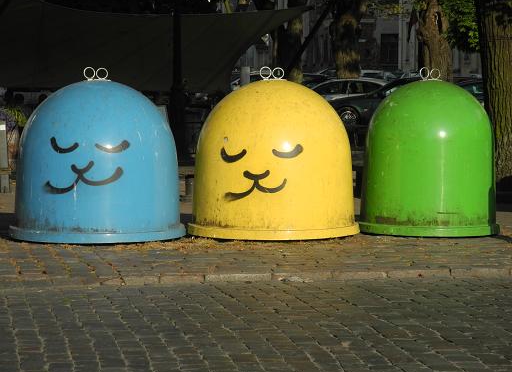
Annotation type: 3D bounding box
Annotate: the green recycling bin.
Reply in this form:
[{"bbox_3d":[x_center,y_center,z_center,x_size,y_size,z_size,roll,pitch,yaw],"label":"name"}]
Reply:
[{"bbox_3d":[1.698,-0.292,25.000,1.380,1.487,1.380,0,3,0],"label":"green recycling bin"}]

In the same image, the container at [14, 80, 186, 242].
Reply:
[{"bbox_3d":[-1.484,-0.257,24.050,1.660,1.474,1.660,0,3,7],"label":"container"}]

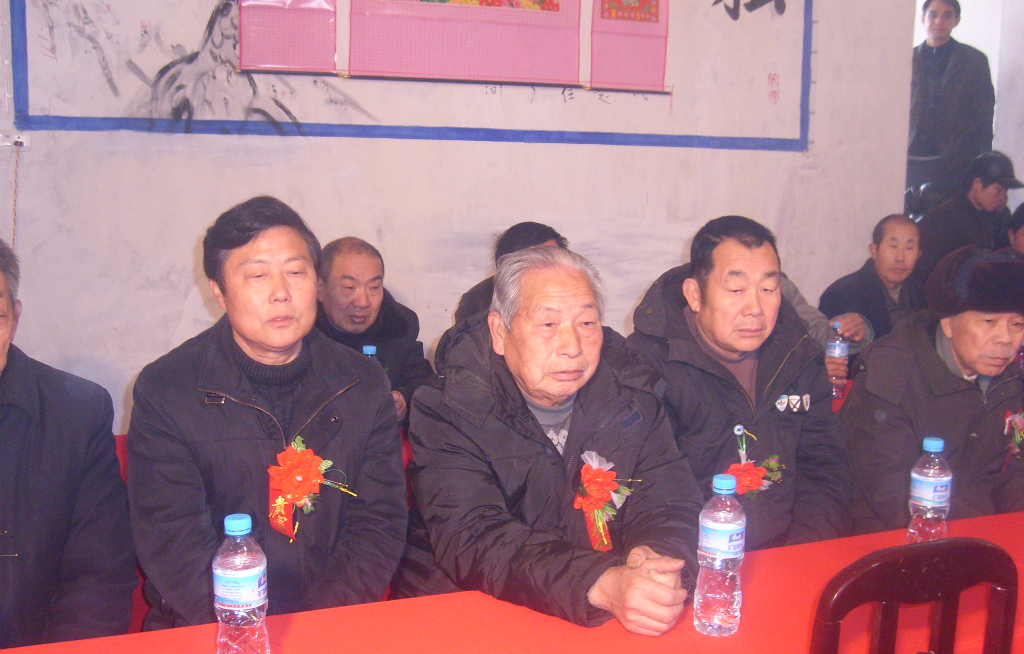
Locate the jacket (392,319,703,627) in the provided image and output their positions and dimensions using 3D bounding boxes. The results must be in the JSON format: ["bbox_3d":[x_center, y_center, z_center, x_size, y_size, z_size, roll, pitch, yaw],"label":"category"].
[{"bbox_3d":[0.070,0.312,1.697,0.490,0.660,0.540,-3,7,-28],"label":"jacket"}]

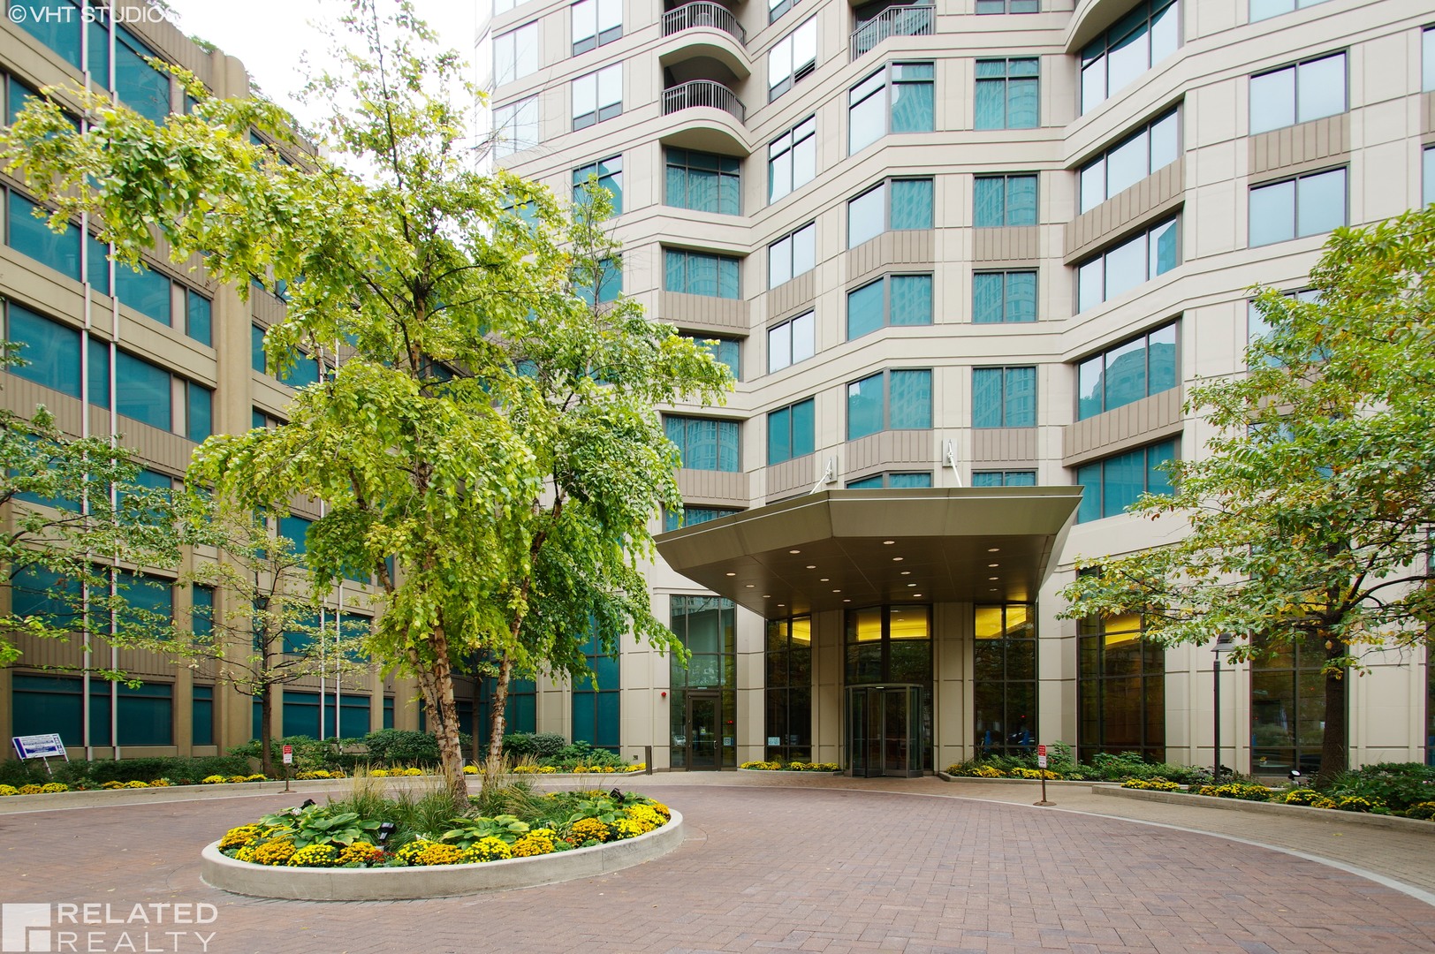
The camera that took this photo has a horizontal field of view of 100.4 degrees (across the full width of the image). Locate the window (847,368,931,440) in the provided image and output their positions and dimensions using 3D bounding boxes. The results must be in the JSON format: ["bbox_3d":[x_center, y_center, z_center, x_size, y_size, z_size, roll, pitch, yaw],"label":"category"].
[{"bbox_3d":[4.958,-2.107,17.286,2.464,1.883,0.509,-1,-2,19],"label":"window"}]

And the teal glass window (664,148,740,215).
[{"bbox_3d":[-0.514,-10.667,21.630,2.781,2.137,0.200,1,-4,-9],"label":"teal glass window"}]

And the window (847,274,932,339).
[{"bbox_3d":[5.157,-5.159,18.031,2.495,1.620,0.499,0,0,19],"label":"window"}]

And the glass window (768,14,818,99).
[{"bbox_3d":[2.487,-13.749,19.755,1.788,1.795,0.150,0,0,36],"label":"glass window"}]

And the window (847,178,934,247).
[{"bbox_3d":[5.421,-8.349,18.702,2.583,1.615,0.548,-1,-4,19],"label":"window"}]

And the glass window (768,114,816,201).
[{"bbox_3d":[2.479,-10.440,19.761,1.768,2.017,0.150,0,0,36],"label":"glass window"}]

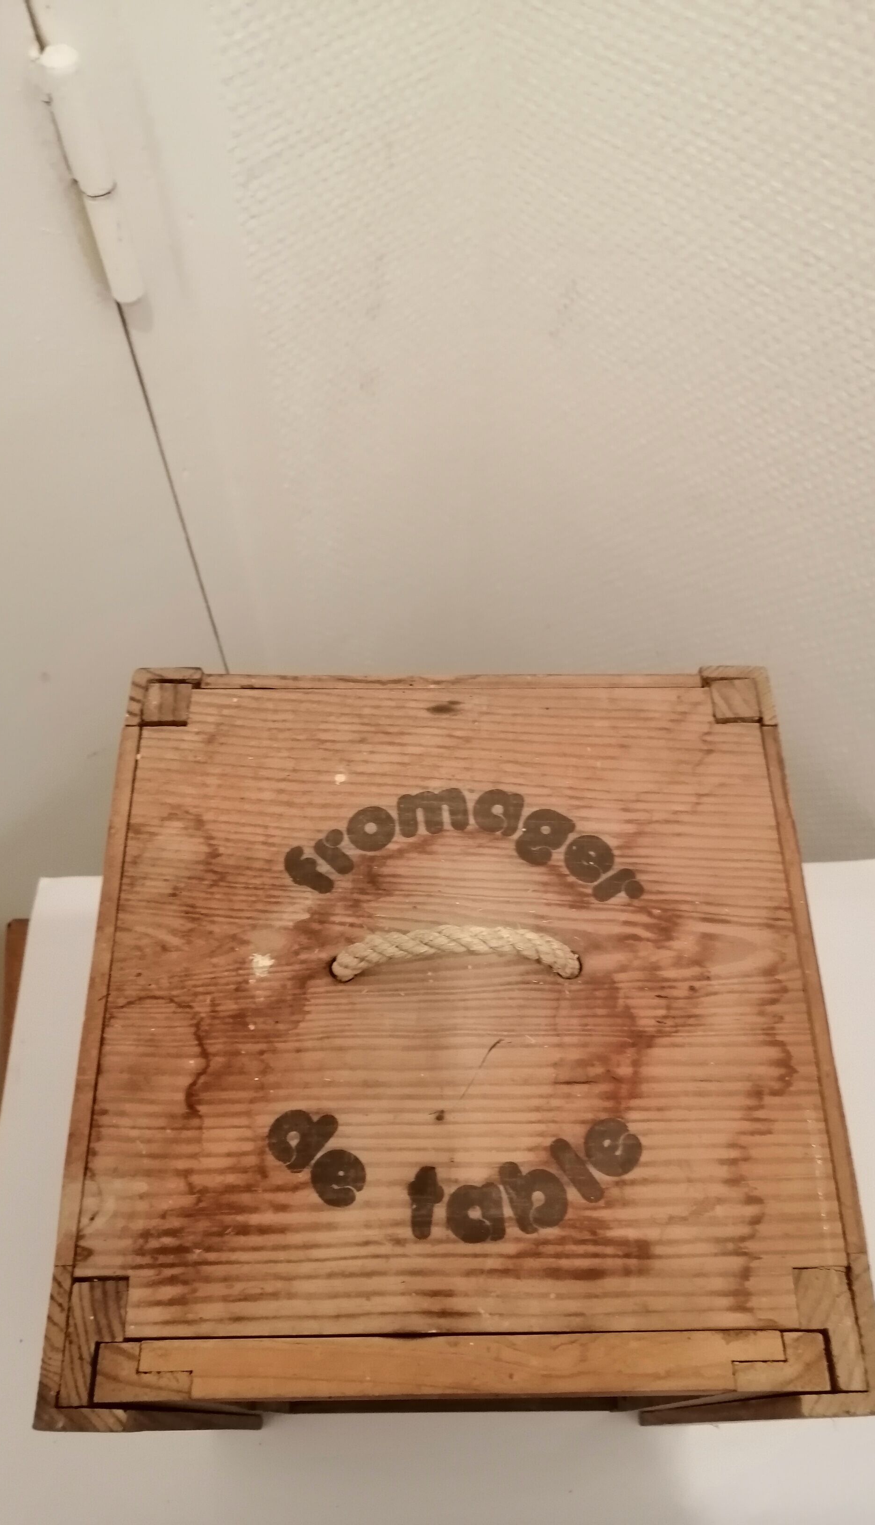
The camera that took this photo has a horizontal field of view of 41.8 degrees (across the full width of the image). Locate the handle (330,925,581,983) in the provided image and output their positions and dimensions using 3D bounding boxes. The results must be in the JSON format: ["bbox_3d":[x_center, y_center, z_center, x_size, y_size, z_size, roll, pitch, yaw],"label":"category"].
[{"bbox_3d":[0.008,0.070,0.423,0.095,0.038,0.013,0,64,-2],"label":"handle"}]

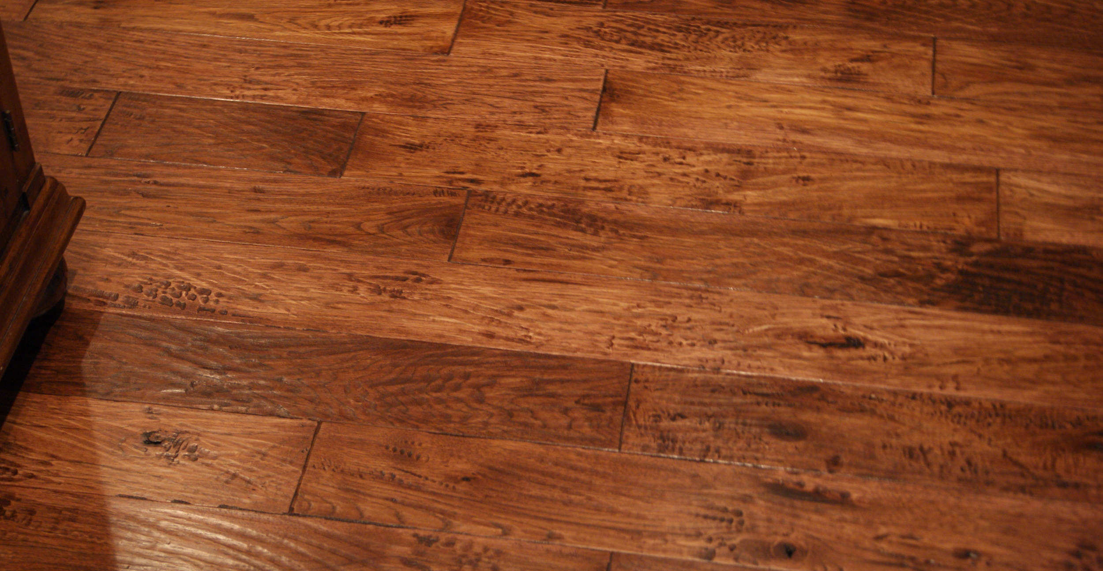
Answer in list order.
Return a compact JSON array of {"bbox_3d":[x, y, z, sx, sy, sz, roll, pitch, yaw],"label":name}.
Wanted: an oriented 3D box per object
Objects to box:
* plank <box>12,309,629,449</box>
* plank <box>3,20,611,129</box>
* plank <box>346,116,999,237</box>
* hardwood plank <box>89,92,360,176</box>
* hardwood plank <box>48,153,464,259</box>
[{"bbox_3d":[-0.268,0.099,1.967,0.702,0.016,0.127,5,44,7],"label":"plank"},{"bbox_3d":[-0.365,-0.267,2.348,0.862,0.016,0.127,5,44,7],"label":"plank"},{"bbox_3d":[0.140,-0.129,2.197,0.771,0.016,0.127,5,44,7],"label":"plank"},{"bbox_3d":[-0.396,-0.180,2.259,0.314,0.016,0.127,5,44,7],"label":"hardwood plank"},{"bbox_3d":[-0.386,-0.090,2.165,0.566,0.016,0.127,5,44,7],"label":"hardwood plank"}]

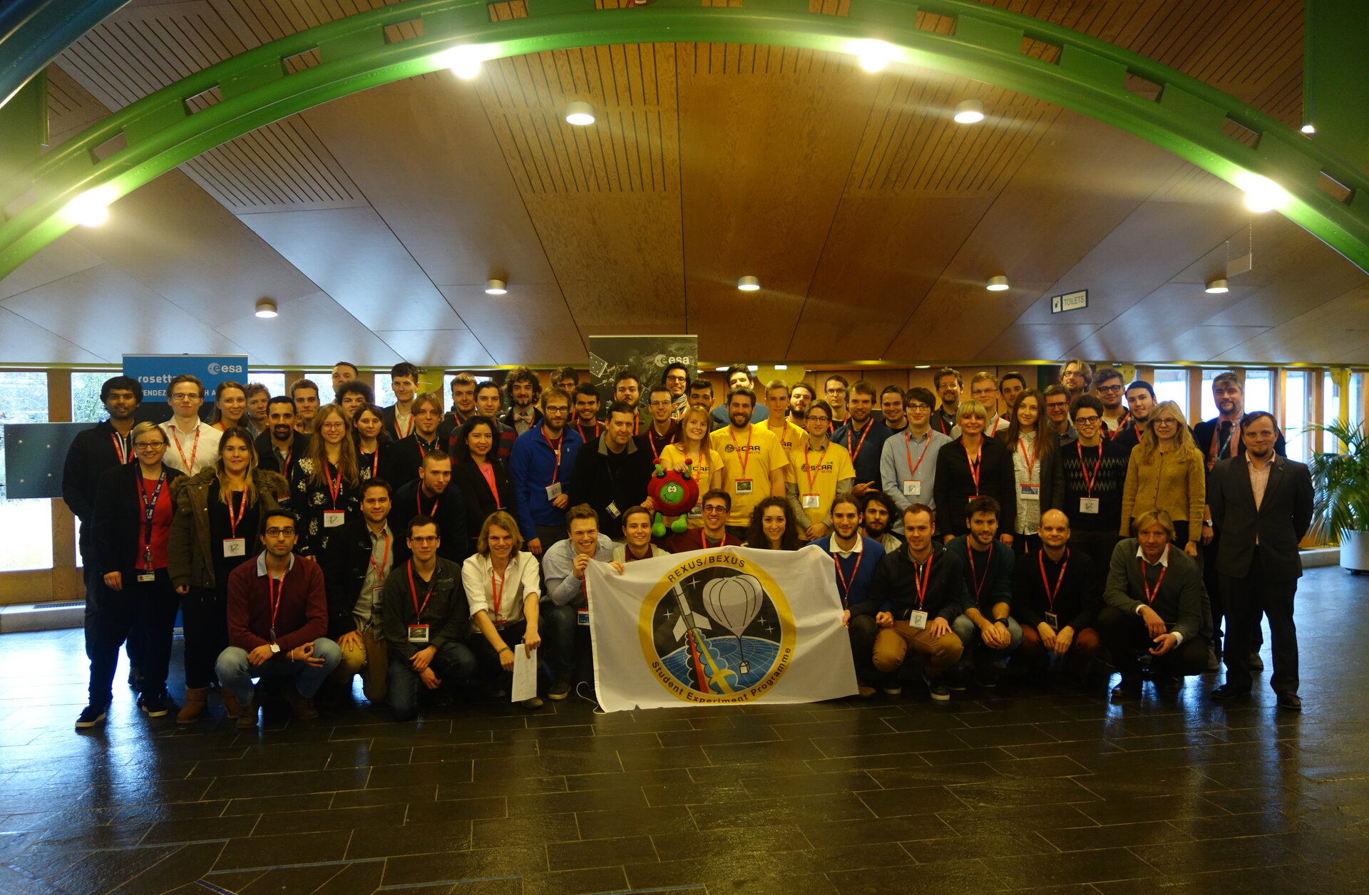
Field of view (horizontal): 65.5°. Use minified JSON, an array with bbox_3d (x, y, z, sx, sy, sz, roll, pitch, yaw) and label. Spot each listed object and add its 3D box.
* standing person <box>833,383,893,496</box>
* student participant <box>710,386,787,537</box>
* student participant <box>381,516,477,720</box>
[{"bbox_3d":[1.215,0.457,7.350,0.500,1.845,0.330,0,2,7],"label":"standing person"},{"bbox_3d":[0.442,0.488,7.271,0.580,1.807,0.380,0,2,3],"label":"student participant"},{"bbox_3d":[-1.425,0.909,5.950,0.540,1.070,0.660,-1,2,-9],"label":"student participant"}]

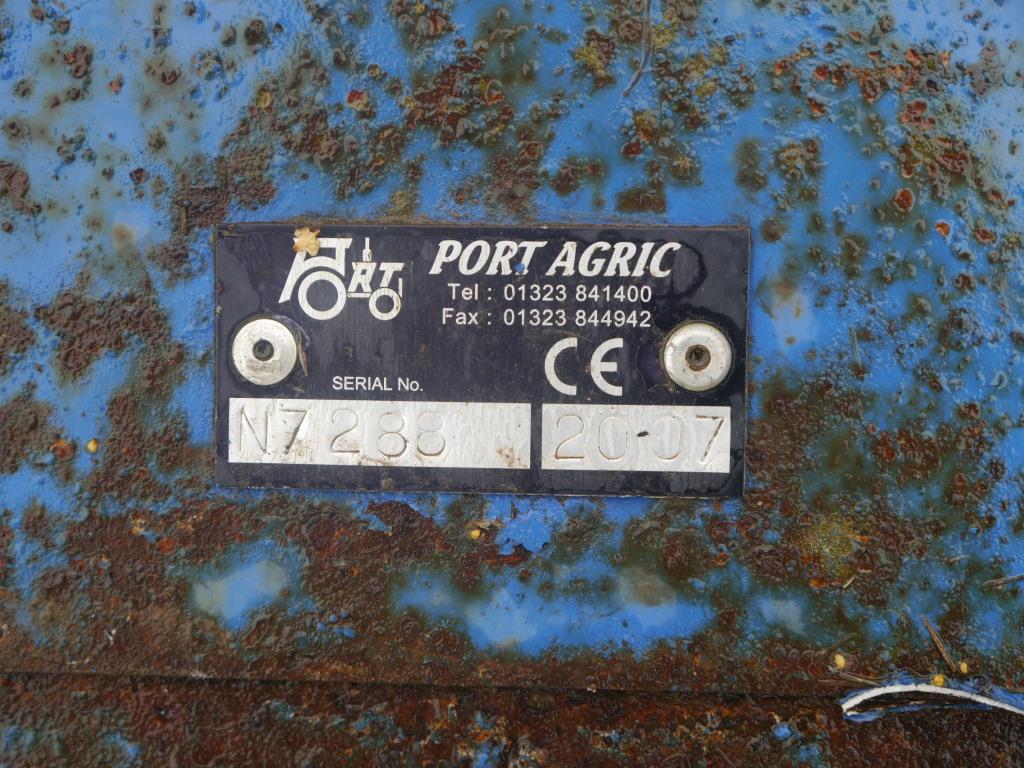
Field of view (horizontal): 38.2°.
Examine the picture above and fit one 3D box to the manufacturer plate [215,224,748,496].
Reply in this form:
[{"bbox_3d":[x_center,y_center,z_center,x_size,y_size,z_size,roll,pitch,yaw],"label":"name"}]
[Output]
[{"bbox_3d":[-0.005,-0.003,0.210,0.075,0.002,0.038,1,92,4],"label":"manufacturer plate"}]

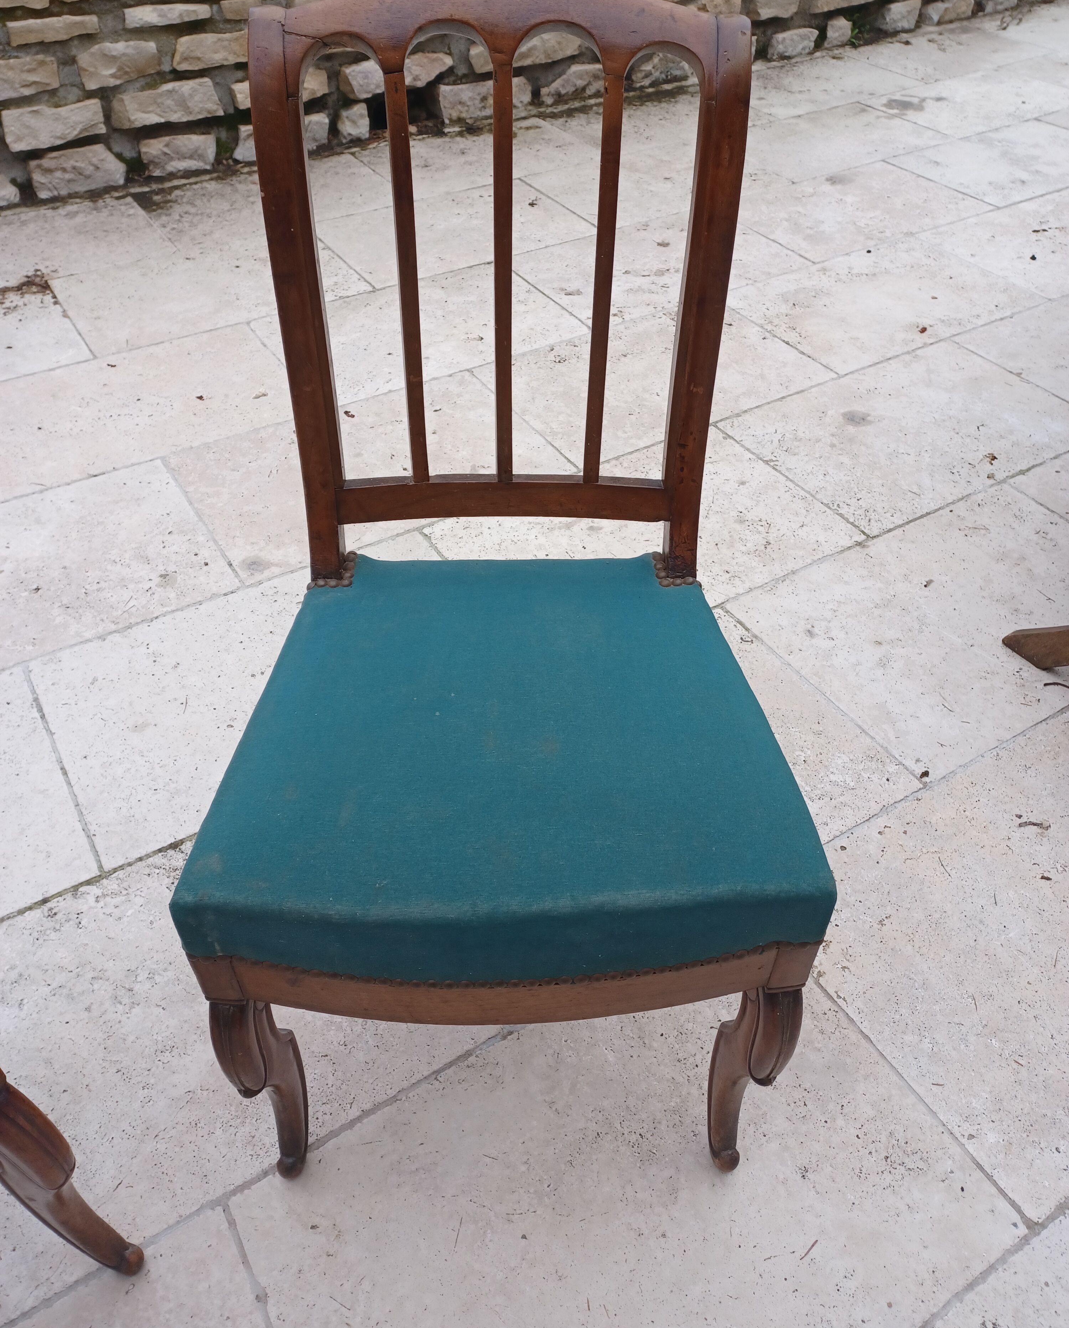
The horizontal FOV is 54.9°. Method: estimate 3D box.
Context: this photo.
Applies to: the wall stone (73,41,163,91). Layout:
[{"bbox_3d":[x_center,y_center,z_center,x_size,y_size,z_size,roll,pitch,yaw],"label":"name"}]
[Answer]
[{"bbox_3d":[-1.067,-1.538,2.610,0.204,0.085,0.120,-23,49,-22],"label":"wall stone"}]

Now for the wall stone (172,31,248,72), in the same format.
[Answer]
[{"bbox_3d":[-0.852,-1.620,2.699,0.227,0.072,0.120,-23,49,-22],"label":"wall stone"}]

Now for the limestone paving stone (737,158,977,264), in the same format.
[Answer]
[{"bbox_3d":[0.803,-1.140,2.608,0.615,0.030,0.405,-23,49,-22],"label":"limestone paving stone"}]

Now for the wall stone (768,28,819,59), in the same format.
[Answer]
[{"bbox_3d":[0.856,-2.152,3.550,0.215,0.088,0.130,-23,49,-22],"label":"wall stone"}]

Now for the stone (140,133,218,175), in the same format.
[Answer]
[{"bbox_3d":[-0.978,-1.401,2.806,0.198,0.095,0.120,-23,49,-22],"label":"stone"}]

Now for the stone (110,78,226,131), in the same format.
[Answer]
[{"bbox_3d":[-0.990,-1.494,2.722,0.292,0.089,0.120,-23,49,-22],"label":"stone"}]

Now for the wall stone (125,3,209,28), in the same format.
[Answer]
[{"bbox_3d":[-0.933,-1.643,2.590,0.216,0.037,0.100,-23,49,-22],"label":"wall stone"}]

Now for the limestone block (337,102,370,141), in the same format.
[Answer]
[{"bbox_3d":[-0.546,-1.580,2.988,0.099,0.090,0.100,-23,49,-22],"label":"limestone block"}]

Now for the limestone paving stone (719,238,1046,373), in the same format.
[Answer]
[{"bbox_3d":[0.771,-0.802,2.300,0.628,0.030,0.410,-23,49,-22],"label":"limestone paving stone"}]

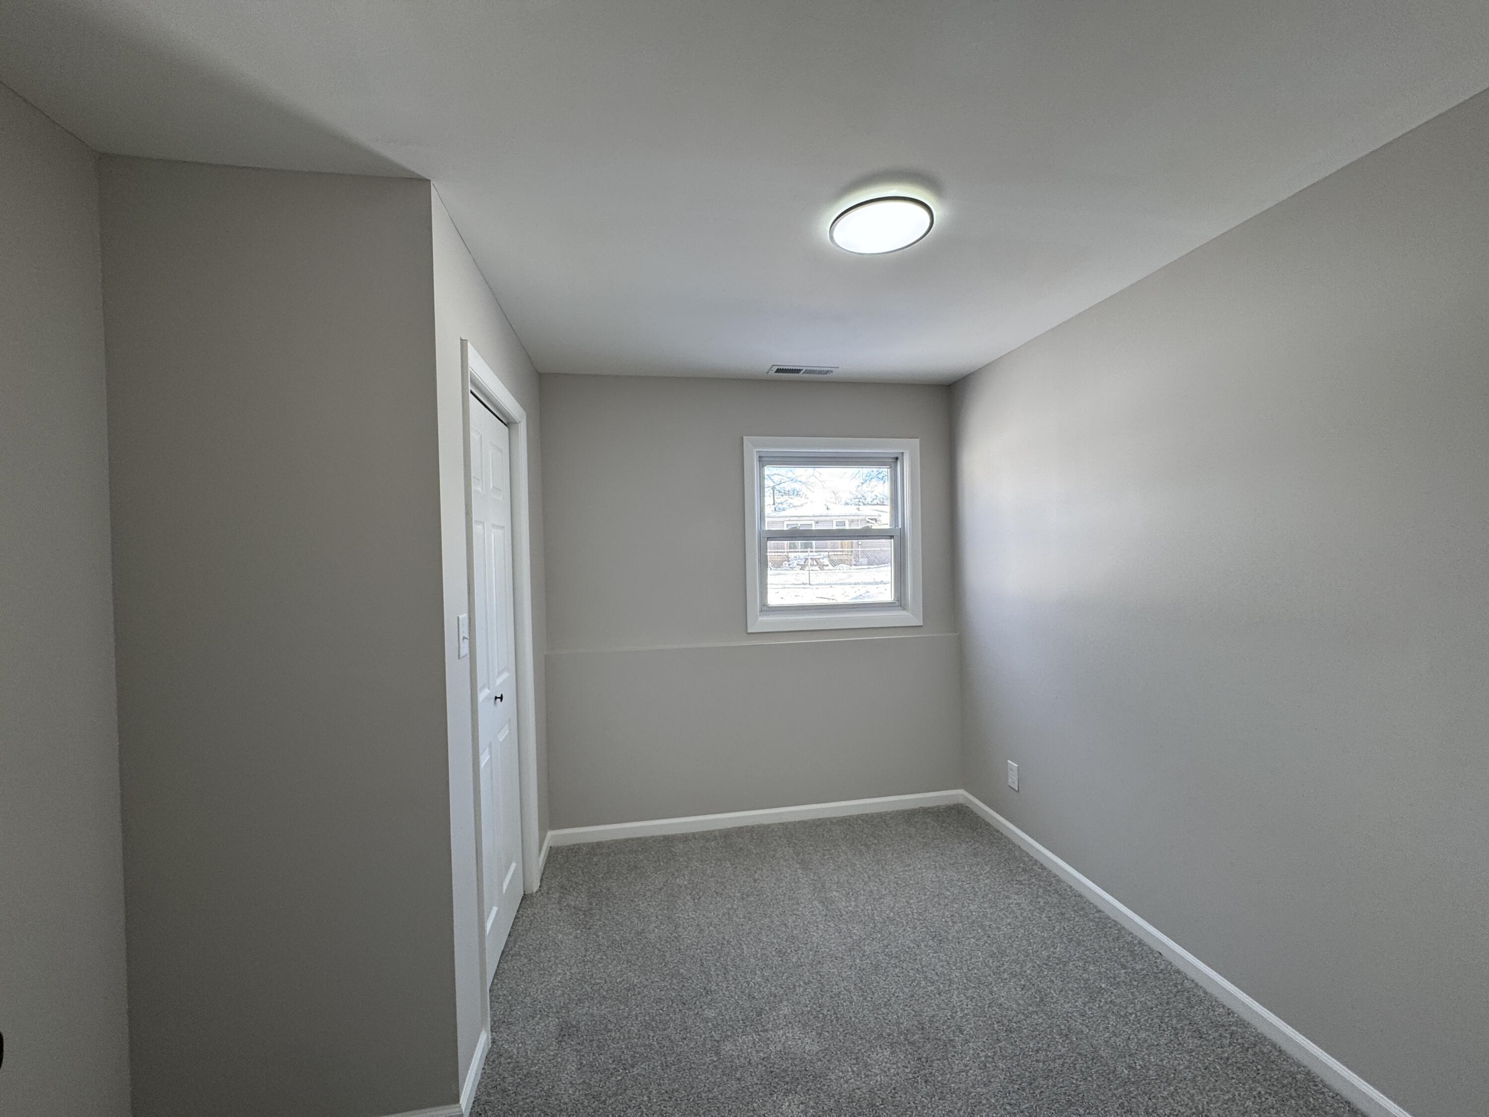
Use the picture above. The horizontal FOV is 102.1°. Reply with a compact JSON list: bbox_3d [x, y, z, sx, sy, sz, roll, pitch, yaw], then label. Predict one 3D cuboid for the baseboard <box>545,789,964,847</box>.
[{"bbox_3d":[0.130,1.388,3.235,2.264,0.073,0.020,-1,1,-10],"label":"baseboard"}]

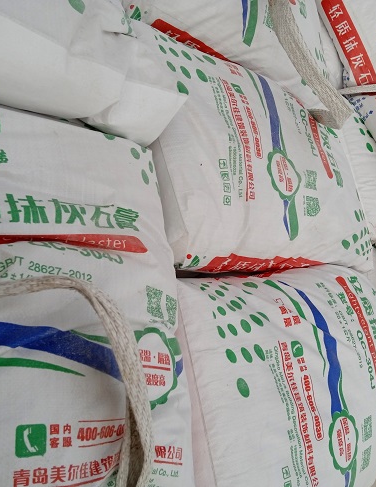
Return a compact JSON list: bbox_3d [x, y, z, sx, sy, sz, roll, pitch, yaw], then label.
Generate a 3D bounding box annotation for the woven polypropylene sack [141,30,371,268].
[{"bbox_3d":[0.139,-0.133,1.045,0.570,0.135,0.400,6,67,-45],"label":"woven polypropylene sack"}]

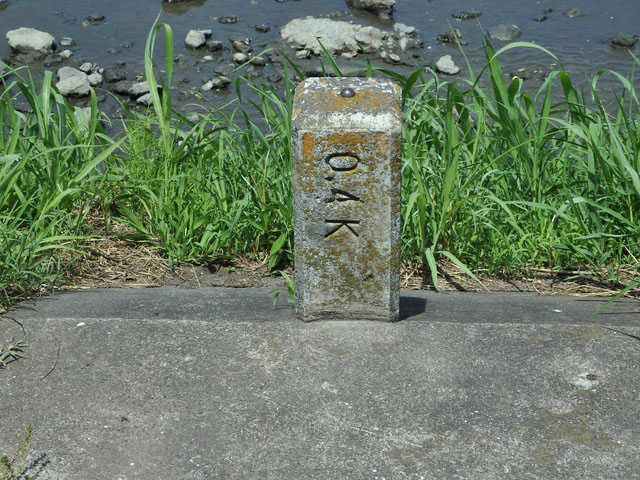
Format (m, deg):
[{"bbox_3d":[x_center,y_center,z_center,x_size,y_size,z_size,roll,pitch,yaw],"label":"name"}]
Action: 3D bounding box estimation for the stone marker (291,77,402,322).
[{"bbox_3d":[0.046,-0.063,2.345,0.166,0.356,0.168,1,30,3],"label":"stone marker"}]

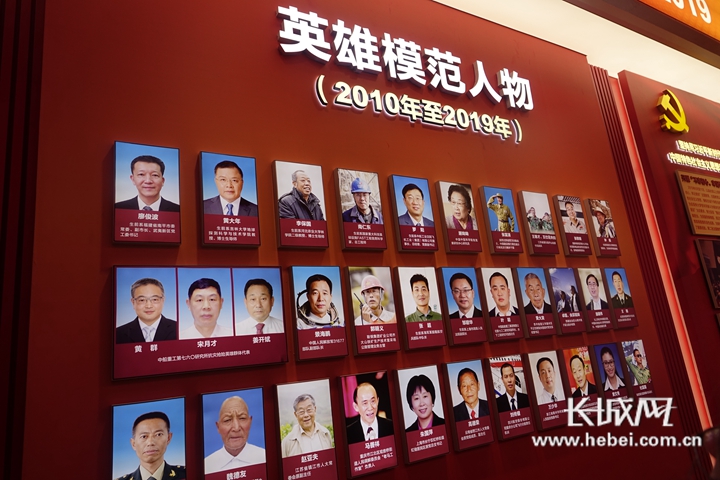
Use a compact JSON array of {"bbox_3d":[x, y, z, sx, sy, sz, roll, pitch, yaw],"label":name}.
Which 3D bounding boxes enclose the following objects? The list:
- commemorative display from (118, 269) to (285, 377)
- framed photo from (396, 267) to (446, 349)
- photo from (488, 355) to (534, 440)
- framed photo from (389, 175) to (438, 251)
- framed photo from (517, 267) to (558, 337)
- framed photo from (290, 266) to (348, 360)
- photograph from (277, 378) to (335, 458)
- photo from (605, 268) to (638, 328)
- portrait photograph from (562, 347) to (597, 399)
[{"bbox_3d":[-0.875,0.436,2.719,0.930,0.580,0.048,2,-16,-30],"label":"commemorative display"},{"bbox_3d":[0.345,0.387,2.772,0.273,0.460,0.039,2,-15,-30],"label":"framed photo"},{"bbox_3d":[0.979,1.014,3.122,0.286,0.490,0.036,2,-16,-30],"label":"photo"},{"bbox_3d":[0.323,-0.158,2.919,0.273,0.460,0.039,2,-15,-30],"label":"framed photo"},{"bbox_3d":[1.263,0.447,3.463,0.286,0.490,0.036,2,-16,-30],"label":"framed photo"},{"bbox_3d":[-0.219,0.389,2.602,0.286,0.490,0.036,2,-16,-30],"label":"framed photo"},{"bbox_3d":[-0.327,1.053,2.856,0.339,0.400,0.048,2,-16,-30],"label":"photograph"},{"bbox_3d":[2.154,0.482,3.981,0.286,0.490,0.036,2,-16,-30],"label":"photo"},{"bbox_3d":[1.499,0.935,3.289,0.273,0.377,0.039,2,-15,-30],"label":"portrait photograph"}]

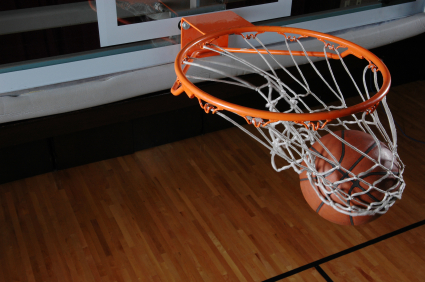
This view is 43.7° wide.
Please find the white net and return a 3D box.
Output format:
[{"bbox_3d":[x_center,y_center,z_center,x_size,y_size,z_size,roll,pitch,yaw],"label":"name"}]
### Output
[{"bbox_3d":[0.180,-0.017,1.313,0.500,0.353,0.495,1,32,-1],"label":"white net"}]

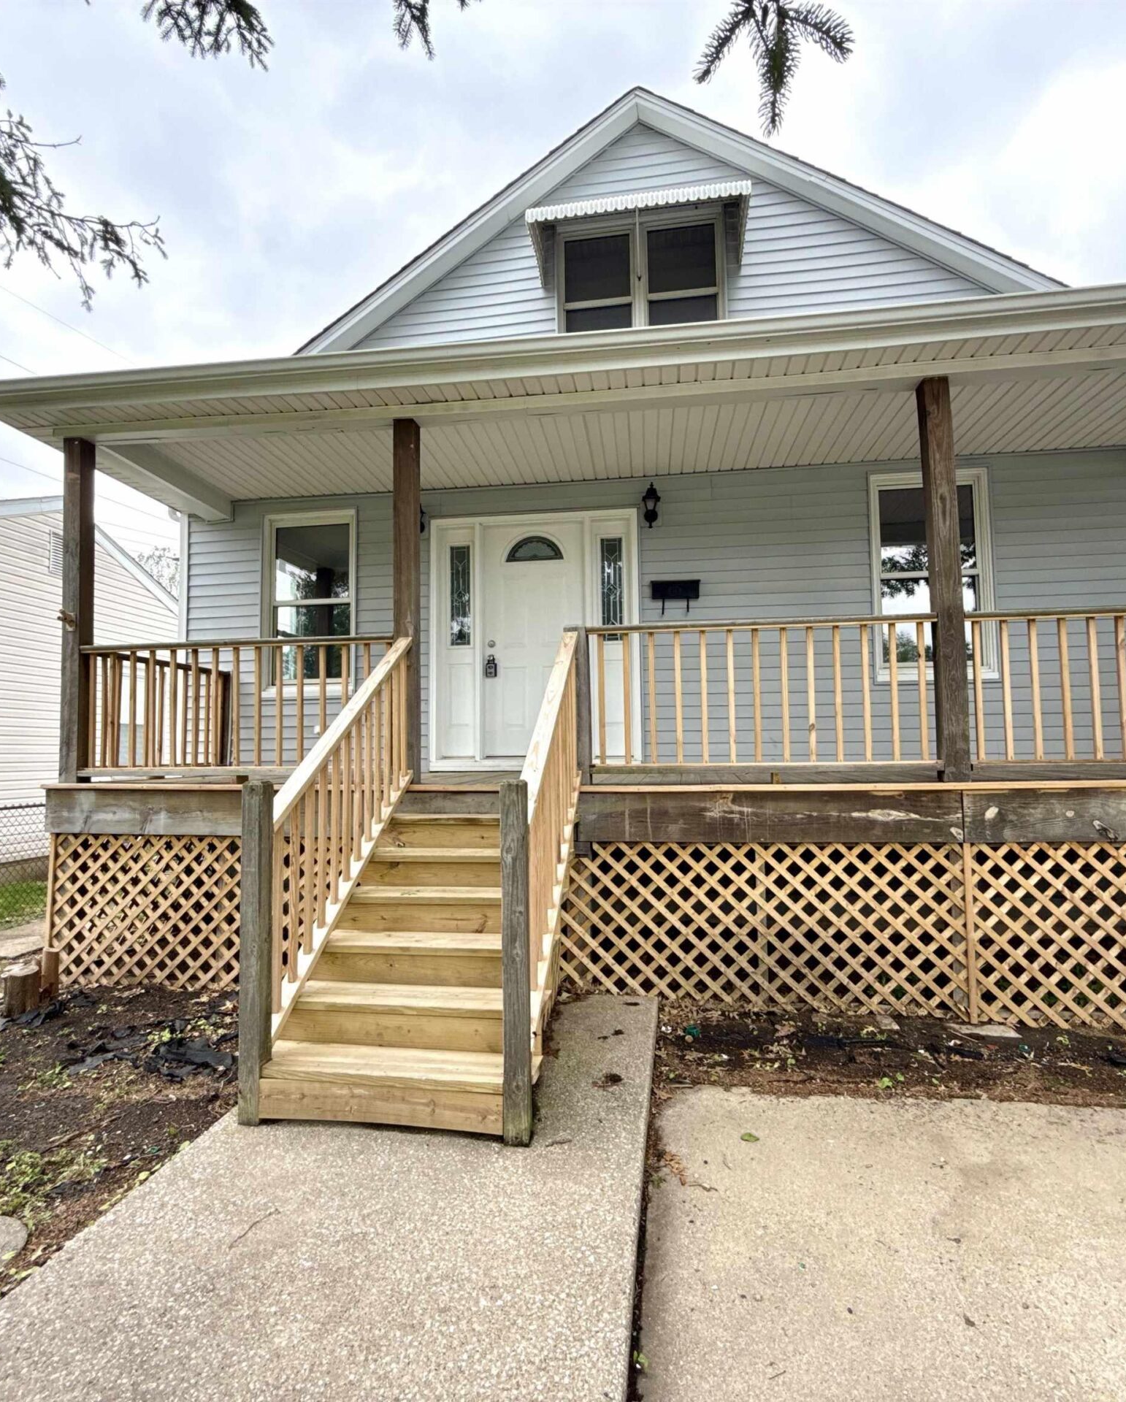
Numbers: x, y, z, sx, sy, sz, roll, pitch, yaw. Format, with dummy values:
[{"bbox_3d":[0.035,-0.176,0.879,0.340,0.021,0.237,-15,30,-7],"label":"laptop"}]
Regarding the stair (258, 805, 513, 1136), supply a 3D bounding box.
[{"bbox_3d":[-0.562,1.169,3.832,1.080,1.120,1.720,-1,-4,8],"label":"stair"}]

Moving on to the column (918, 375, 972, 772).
[{"bbox_3d":[2.282,-0.741,4.547,0.140,2.423,0.140,-1,-4,8],"label":"column"}]

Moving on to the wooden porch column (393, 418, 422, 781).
[{"bbox_3d":[-1.022,-0.659,4.986,0.140,2.399,0.140,-1,-4,8],"label":"wooden porch column"}]

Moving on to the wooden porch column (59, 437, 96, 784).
[{"bbox_3d":[-3.400,-0.638,5.305,0.140,2.410,0.140,-1,-4,8],"label":"wooden porch column"}]

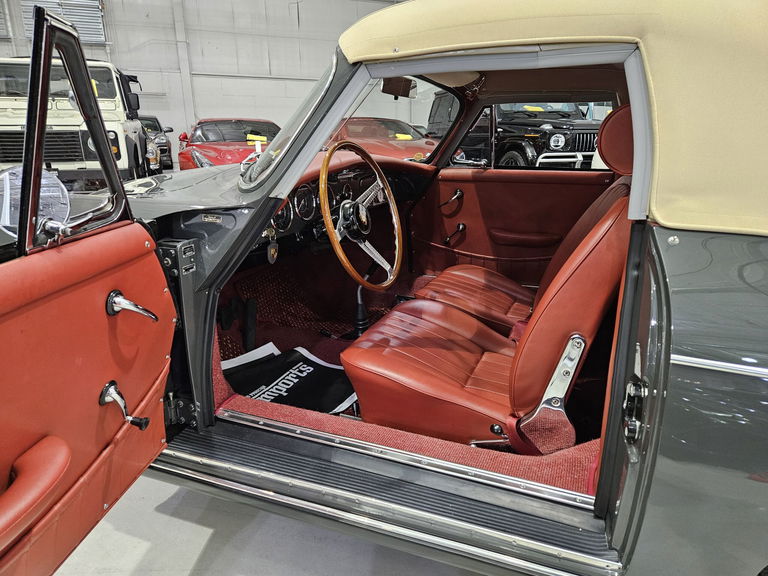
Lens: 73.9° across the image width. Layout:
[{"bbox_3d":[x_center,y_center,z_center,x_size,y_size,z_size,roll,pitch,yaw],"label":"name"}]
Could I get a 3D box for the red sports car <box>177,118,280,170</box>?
[{"bbox_3d":[-2.620,-2.351,9.058,1.950,1.280,4.650,-6,18,-20],"label":"red sports car"}]

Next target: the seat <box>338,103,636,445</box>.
[{"bbox_3d":[0.300,-0.029,1.349,0.772,0.861,0.475,7,18,21],"label":"seat"}]

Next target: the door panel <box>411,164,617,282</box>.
[{"bbox_3d":[0.511,-0.230,2.192,0.842,0.554,0.099,7,18,21],"label":"door panel"}]

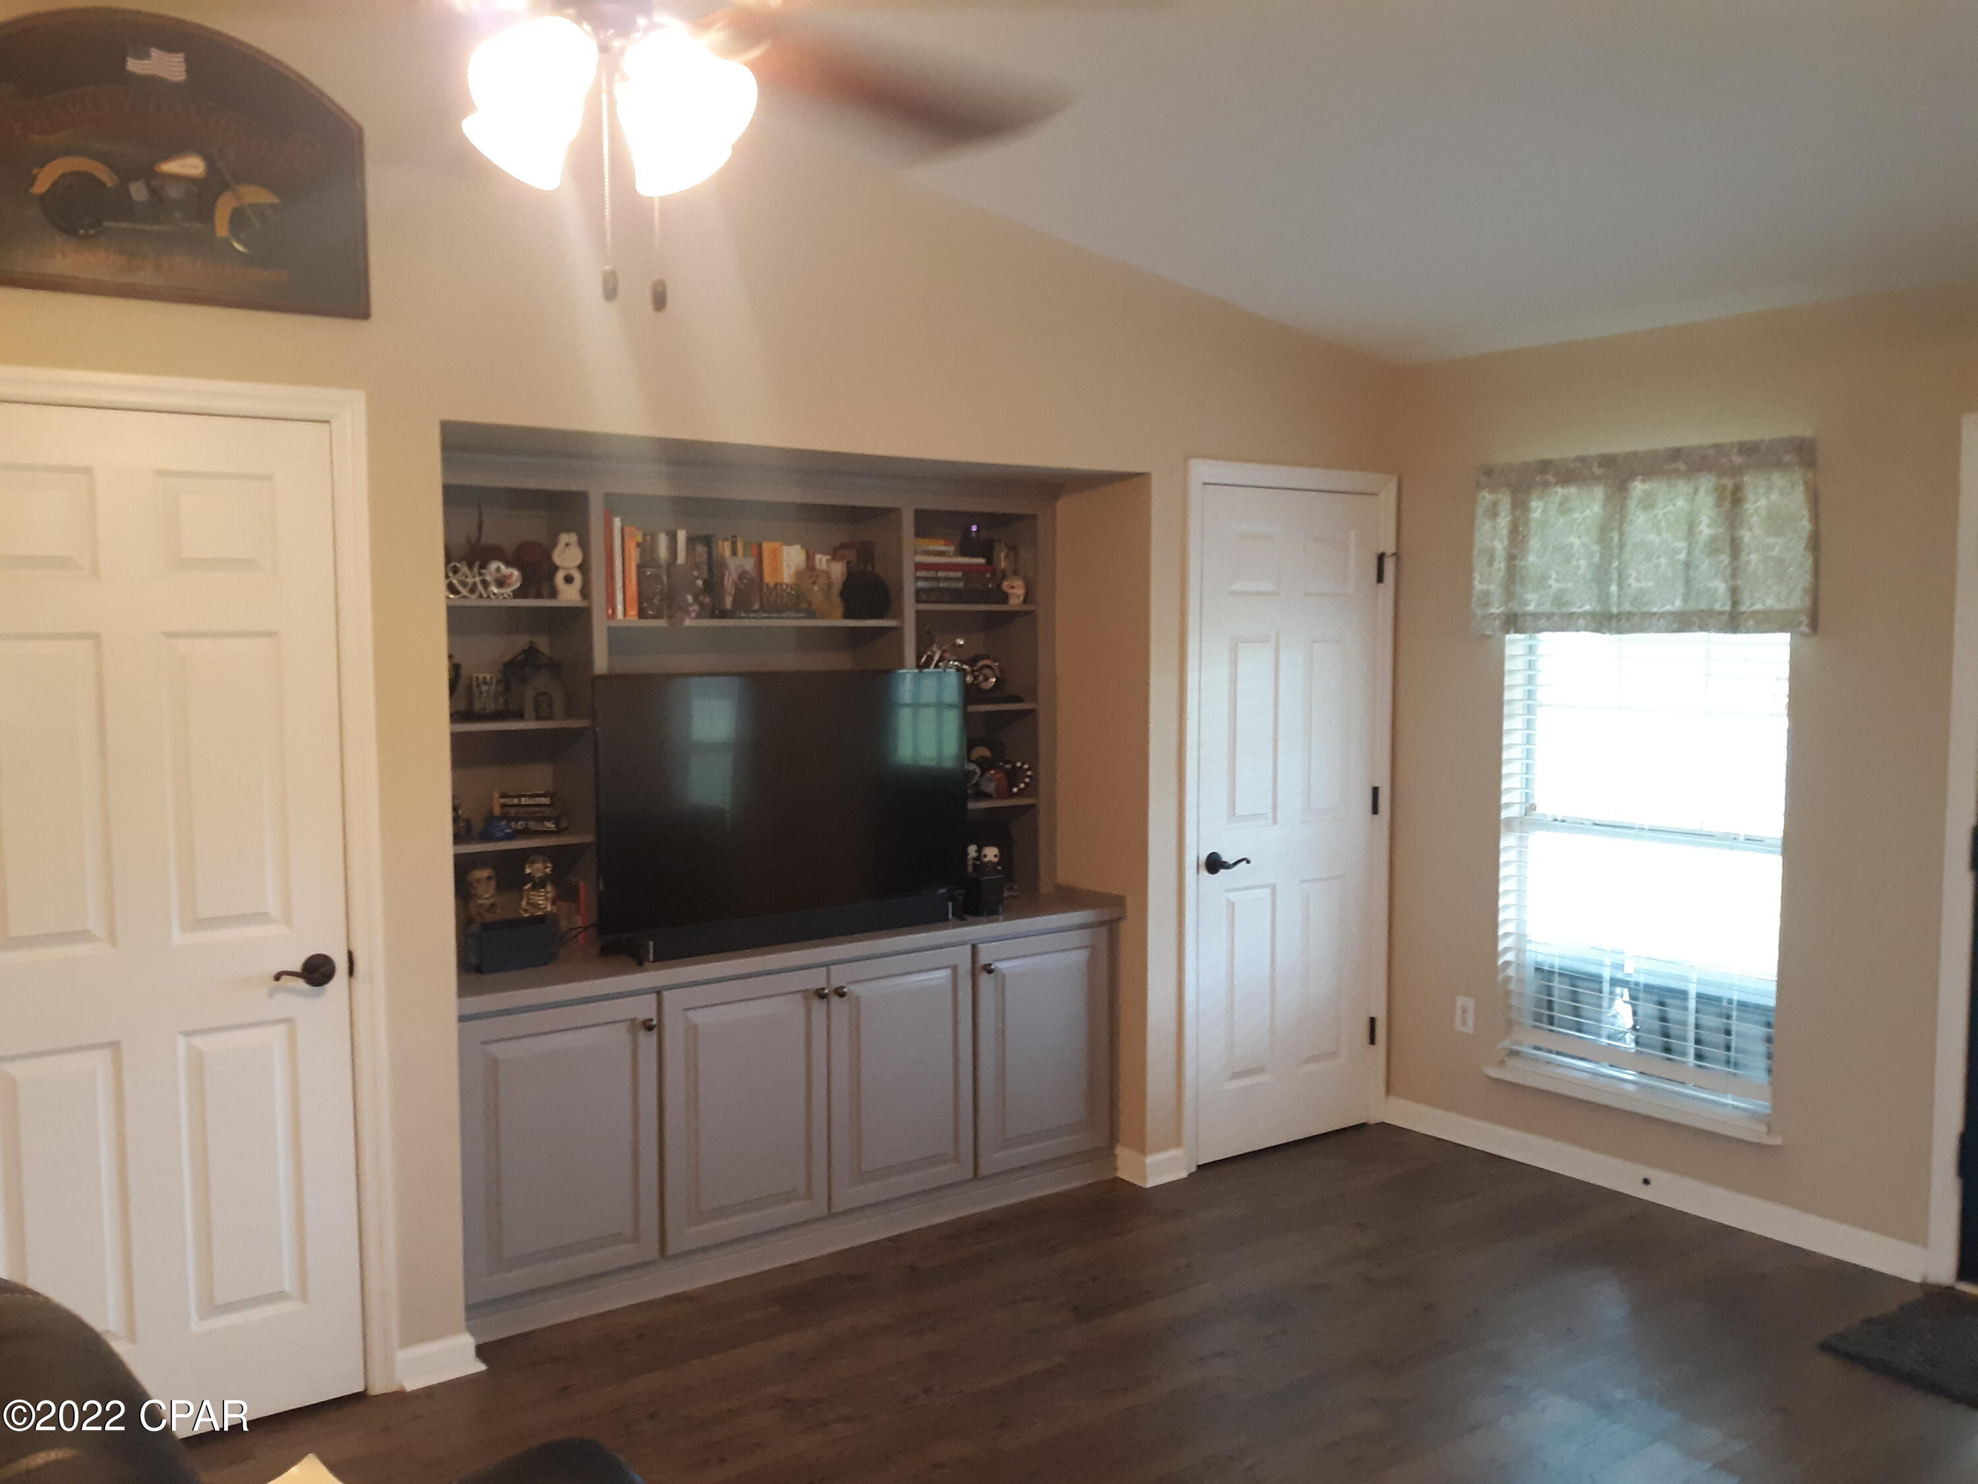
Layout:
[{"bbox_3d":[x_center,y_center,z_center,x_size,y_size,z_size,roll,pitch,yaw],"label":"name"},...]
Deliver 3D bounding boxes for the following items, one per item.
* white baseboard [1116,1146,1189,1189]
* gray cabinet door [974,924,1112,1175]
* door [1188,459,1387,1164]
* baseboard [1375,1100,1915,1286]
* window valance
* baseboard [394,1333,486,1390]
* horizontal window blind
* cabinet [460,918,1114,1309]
[{"bbox_3d":[0.491,1.242,4.747,0.173,0.093,0.126,-3,5,-36],"label":"white baseboard"},{"bbox_3d":[0.156,0.873,4.565,0.474,0.649,0.025,-3,5,-36],"label":"gray cabinet door"},{"bbox_3d":[0.931,0.242,4.955,0.790,2.040,0.055,-3,5,-36],"label":"door"},{"bbox_3d":[1.820,1.246,4.612,0.020,0.093,1.660,-3,5,-36],"label":"baseboard"},{"bbox_3d":[1.797,-0.548,4.456,0.080,0.506,1.020,-3,5,-36],"label":"window valance"},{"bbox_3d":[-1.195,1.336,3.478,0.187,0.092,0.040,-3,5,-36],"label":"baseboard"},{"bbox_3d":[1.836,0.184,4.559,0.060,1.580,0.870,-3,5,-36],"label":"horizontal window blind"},{"bbox_3d":[-0.557,0.905,4.365,1.970,0.745,0.540,-3,5,-36],"label":"cabinet"}]

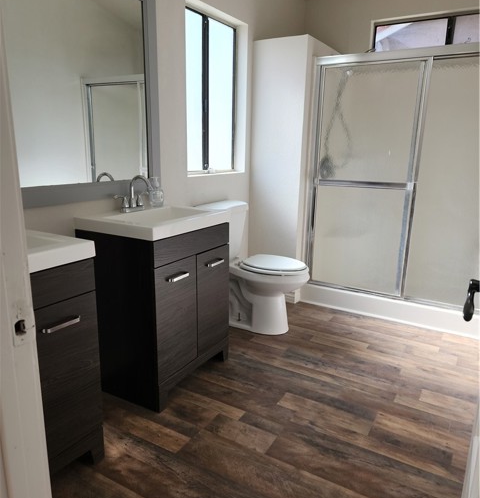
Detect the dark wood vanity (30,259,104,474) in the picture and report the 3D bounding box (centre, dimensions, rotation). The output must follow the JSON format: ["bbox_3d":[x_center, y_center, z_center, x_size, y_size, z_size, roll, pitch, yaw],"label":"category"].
[{"bbox_3d":[-0.871,0.451,1.450,0.484,0.811,0.594,8,15,29],"label":"dark wood vanity"}]

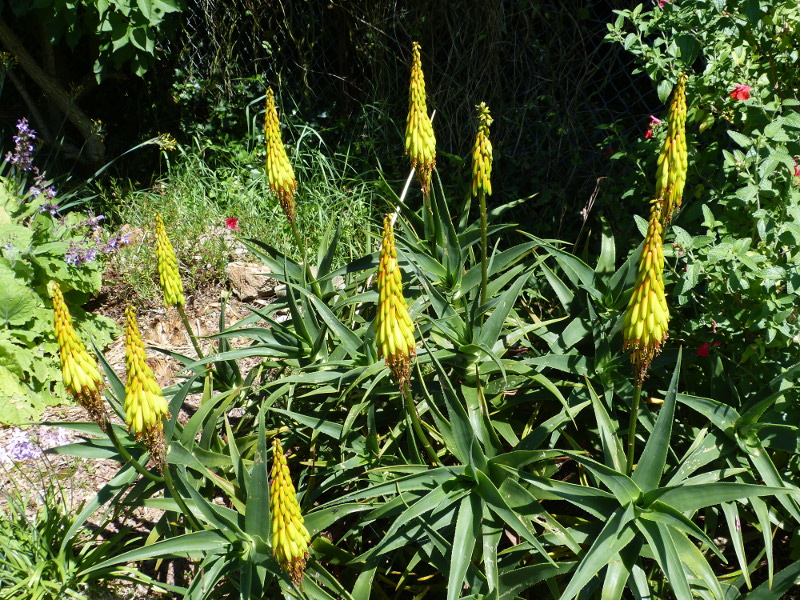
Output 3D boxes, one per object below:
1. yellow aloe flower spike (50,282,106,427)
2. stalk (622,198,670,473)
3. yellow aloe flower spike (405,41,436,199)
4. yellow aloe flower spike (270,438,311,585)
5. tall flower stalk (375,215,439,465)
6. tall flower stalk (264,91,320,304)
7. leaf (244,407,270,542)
[{"bbox_3d":[-0.559,0.100,1.700,0.066,0.278,0.064,-7,24,3],"label":"yellow aloe flower spike"},{"bbox_3d":[0.395,0.071,1.560,0.076,0.487,0.074,-2,24,1],"label":"stalk"},{"bbox_3d":[0.048,-0.393,2.150,0.068,0.343,0.066,-3,24,1],"label":"yellow aloe flower spike"},{"bbox_3d":[-0.185,0.356,1.620,0.062,0.292,0.060,-4,24,2],"label":"yellow aloe flower spike"},{"bbox_3d":[0.013,0.083,1.720,0.080,0.498,0.070,-7,24,3],"label":"tall flower stalk"},{"bbox_3d":[-0.238,-0.231,2.180,0.074,0.498,0.068,-8,24,3],"label":"tall flower stalk"},{"bbox_3d":[-0.245,0.306,1.700,0.040,0.245,0.030,4,6,-2],"label":"leaf"}]

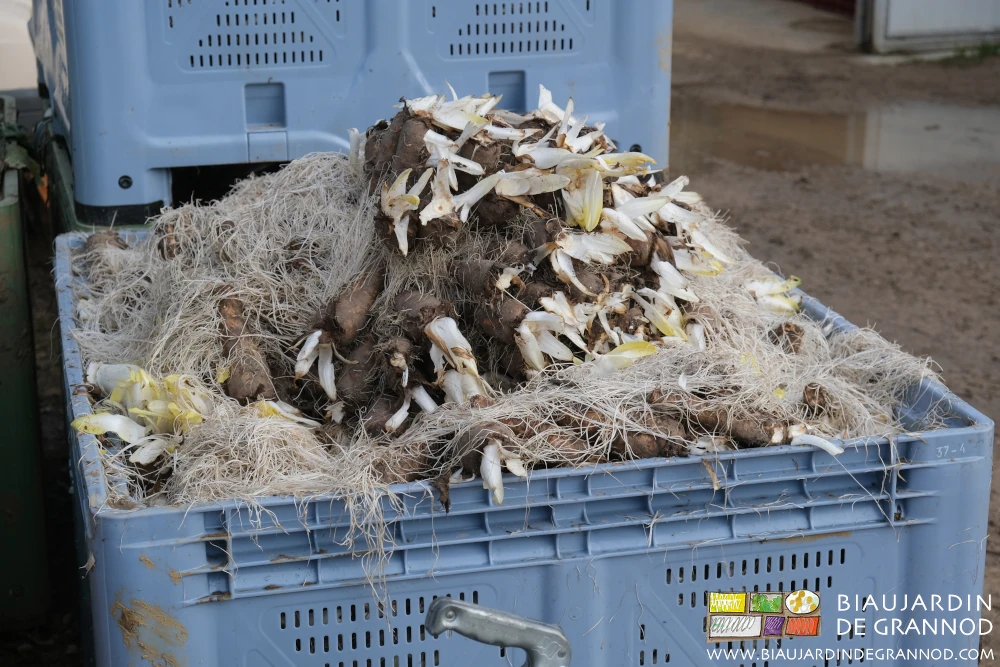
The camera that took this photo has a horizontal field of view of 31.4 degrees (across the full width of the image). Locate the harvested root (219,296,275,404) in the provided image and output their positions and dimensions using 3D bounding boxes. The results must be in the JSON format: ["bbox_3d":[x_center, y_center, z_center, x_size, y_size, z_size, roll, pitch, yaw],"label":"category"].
[{"bbox_3d":[-0.308,0.016,2.125,0.054,0.051,0.168,-5,42,-14],"label":"harvested root"}]

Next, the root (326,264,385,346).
[{"bbox_3d":[-0.175,-0.039,2.243,0.047,0.045,0.148,4,40,14],"label":"root"}]

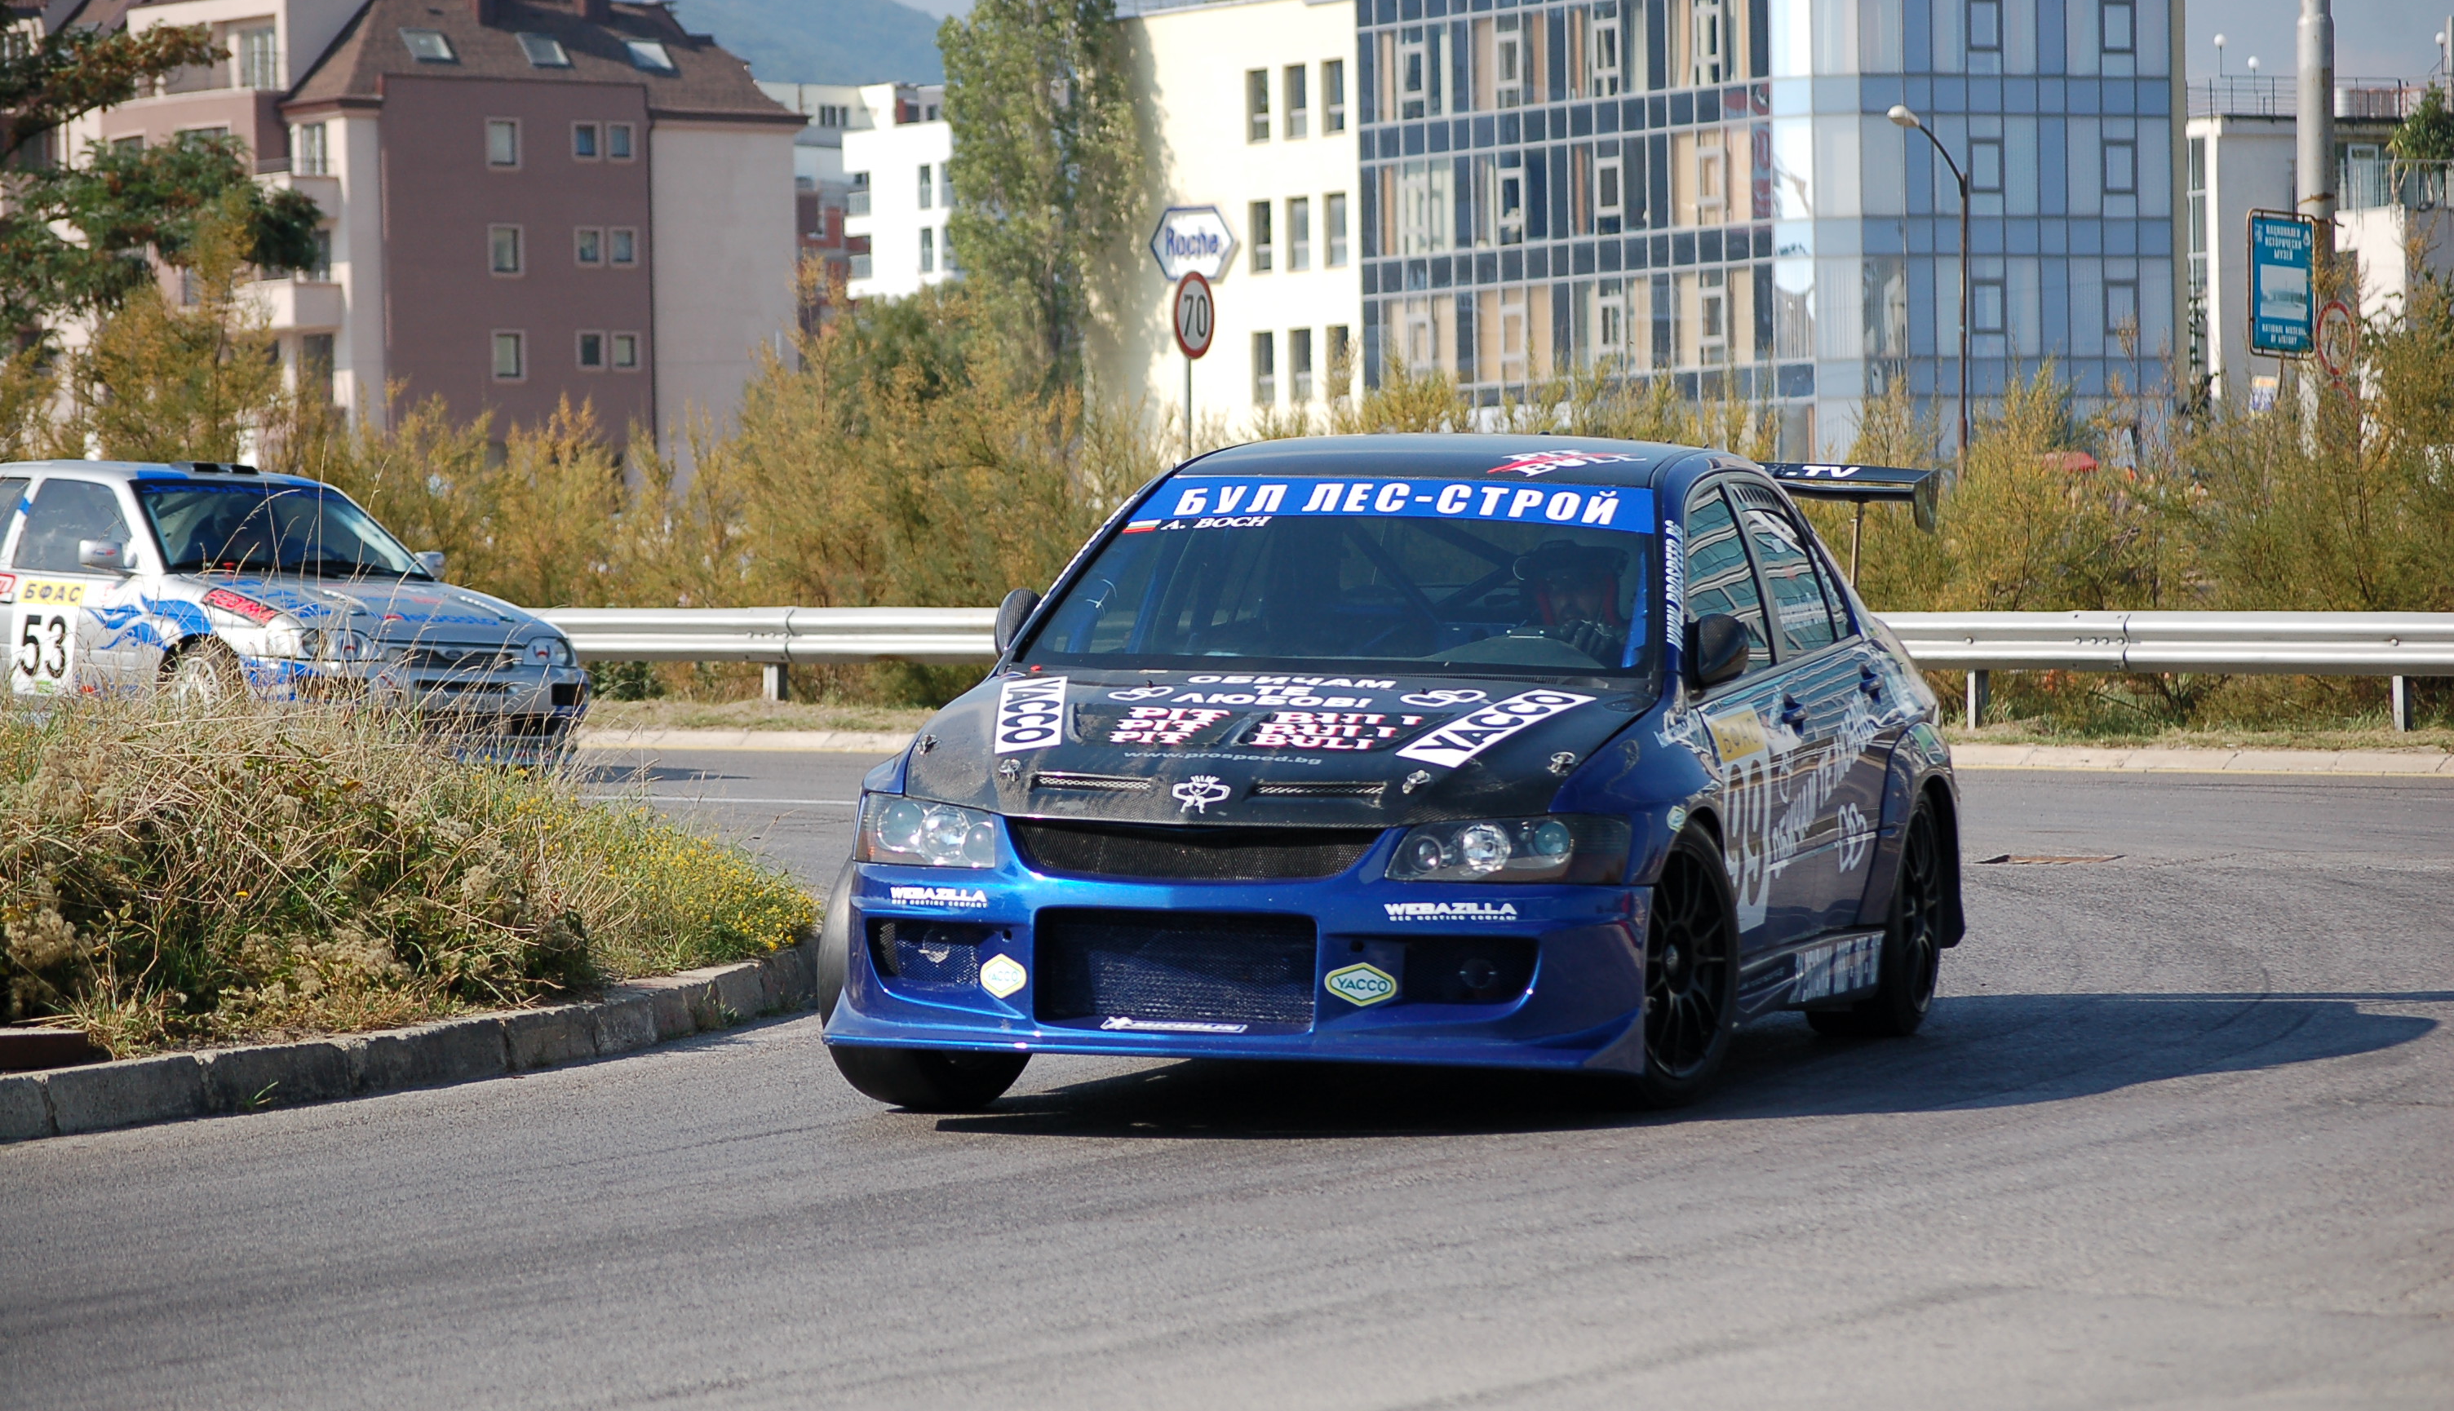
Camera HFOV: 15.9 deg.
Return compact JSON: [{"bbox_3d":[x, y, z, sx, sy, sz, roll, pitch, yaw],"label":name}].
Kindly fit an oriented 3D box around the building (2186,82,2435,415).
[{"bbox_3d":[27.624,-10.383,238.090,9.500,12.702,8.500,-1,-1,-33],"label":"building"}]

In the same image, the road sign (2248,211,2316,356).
[{"bbox_3d":[7.994,-3.185,66.500,0.060,1.100,1.250,-2,-1,32],"label":"road sign"}]

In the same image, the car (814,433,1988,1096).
[{"bbox_3d":[0.469,0.110,19.582,1.790,1.430,4.500,0,1,15],"label":"car"}]

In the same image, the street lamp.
[{"bbox_3d":[12.377,-6.273,154.583,1.613,8.709,0.350,-1,-1,-37],"label":"street lamp"}]

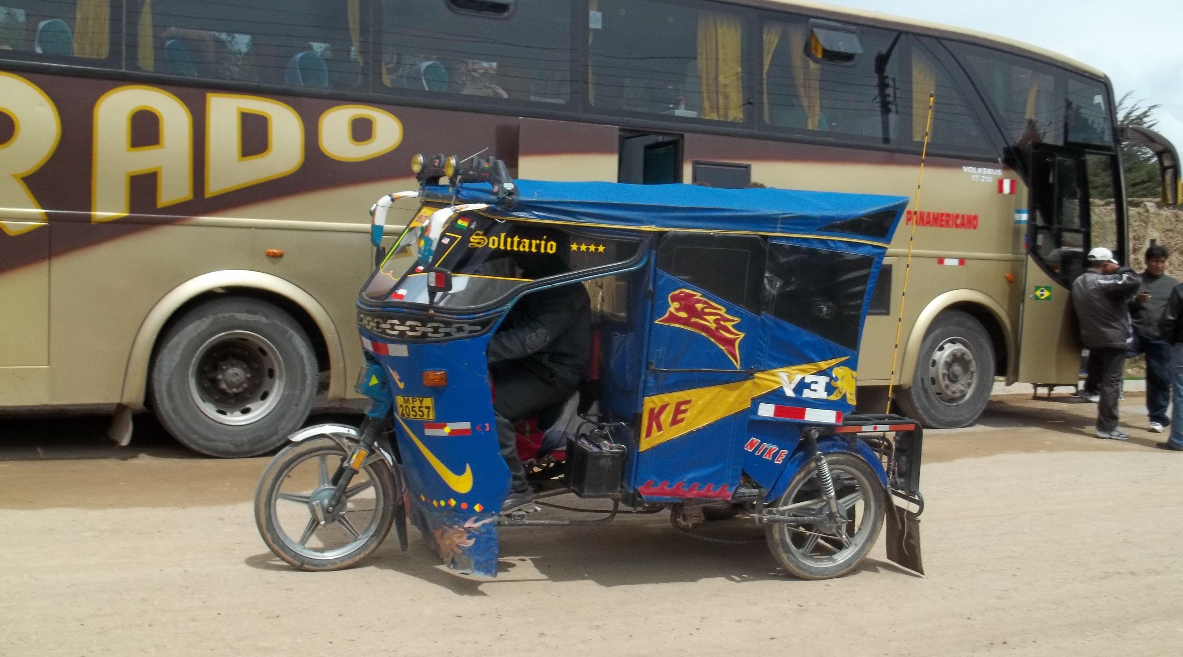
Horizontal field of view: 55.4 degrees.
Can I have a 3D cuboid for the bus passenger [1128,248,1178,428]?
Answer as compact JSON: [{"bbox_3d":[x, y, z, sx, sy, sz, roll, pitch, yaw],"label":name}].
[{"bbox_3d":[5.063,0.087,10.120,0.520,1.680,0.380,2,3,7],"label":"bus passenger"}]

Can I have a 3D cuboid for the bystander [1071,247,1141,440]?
[{"bbox_3d":[4.432,0.131,9.700,0.480,1.640,0.500,0,3,-25],"label":"bystander"}]

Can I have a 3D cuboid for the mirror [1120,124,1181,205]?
[{"bbox_3d":[5.276,-1.549,10.649,0.480,0.780,0.300,0,3,-26],"label":"mirror"}]

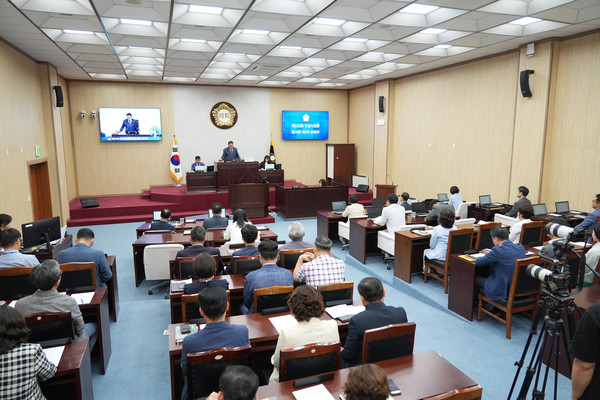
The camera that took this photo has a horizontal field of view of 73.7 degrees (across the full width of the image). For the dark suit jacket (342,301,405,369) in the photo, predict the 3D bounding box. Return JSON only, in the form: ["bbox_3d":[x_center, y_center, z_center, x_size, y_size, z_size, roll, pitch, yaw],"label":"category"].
[{"bbox_3d":[0.532,1.050,3.145,0.520,0.630,0.420,-3,9,-16],"label":"dark suit jacket"}]

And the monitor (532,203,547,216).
[{"bbox_3d":[4.376,0.197,7.300,0.360,0.250,0.080,-5,10,-28],"label":"monitor"}]

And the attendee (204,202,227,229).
[{"bbox_3d":[-1.623,0.650,7.860,0.500,1.243,0.750,-3,9,-15],"label":"attendee"}]

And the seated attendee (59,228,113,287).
[{"bbox_3d":[-2.543,0.962,4.873,0.560,1.250,0.780,-3,9,-13],"label":"seated attendee"}]

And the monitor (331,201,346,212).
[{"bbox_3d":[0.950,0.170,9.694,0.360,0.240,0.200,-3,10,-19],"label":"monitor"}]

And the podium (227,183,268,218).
[{"bbox_3d":[-1.708,0.009,13.385,1.220,1.140,0.680,-3,10,-19],"label":"podium"}]

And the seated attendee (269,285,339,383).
[{"bbox_3d":[-0.007,1.226,2.985,0.500,1.260,0.720,-3,10,-19],"label":"seated attendee"}]

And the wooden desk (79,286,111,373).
[{"bbox_3d":[-2.568,1.361,3.959,1.200,0.730,0.460,-3,9,-14],"label":"wooden desk"}]

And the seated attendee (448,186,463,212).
[{"bbox_3d":[3.985,0.276,10.545,0.480,1.270,0.720,-4,10,-24],"label":"seated attendee"}]

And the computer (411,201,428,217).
[{"bbox_3d":[2.757,0.206,8.993,0.360,0.240,0.290,-3,10,-19],"label":"computer"}]

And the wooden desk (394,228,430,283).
[{"bbox_3d":[2.375,0.850,6.619,1.750,0.730,0.470,-4,10,-24],"label":"wooden desk"}]

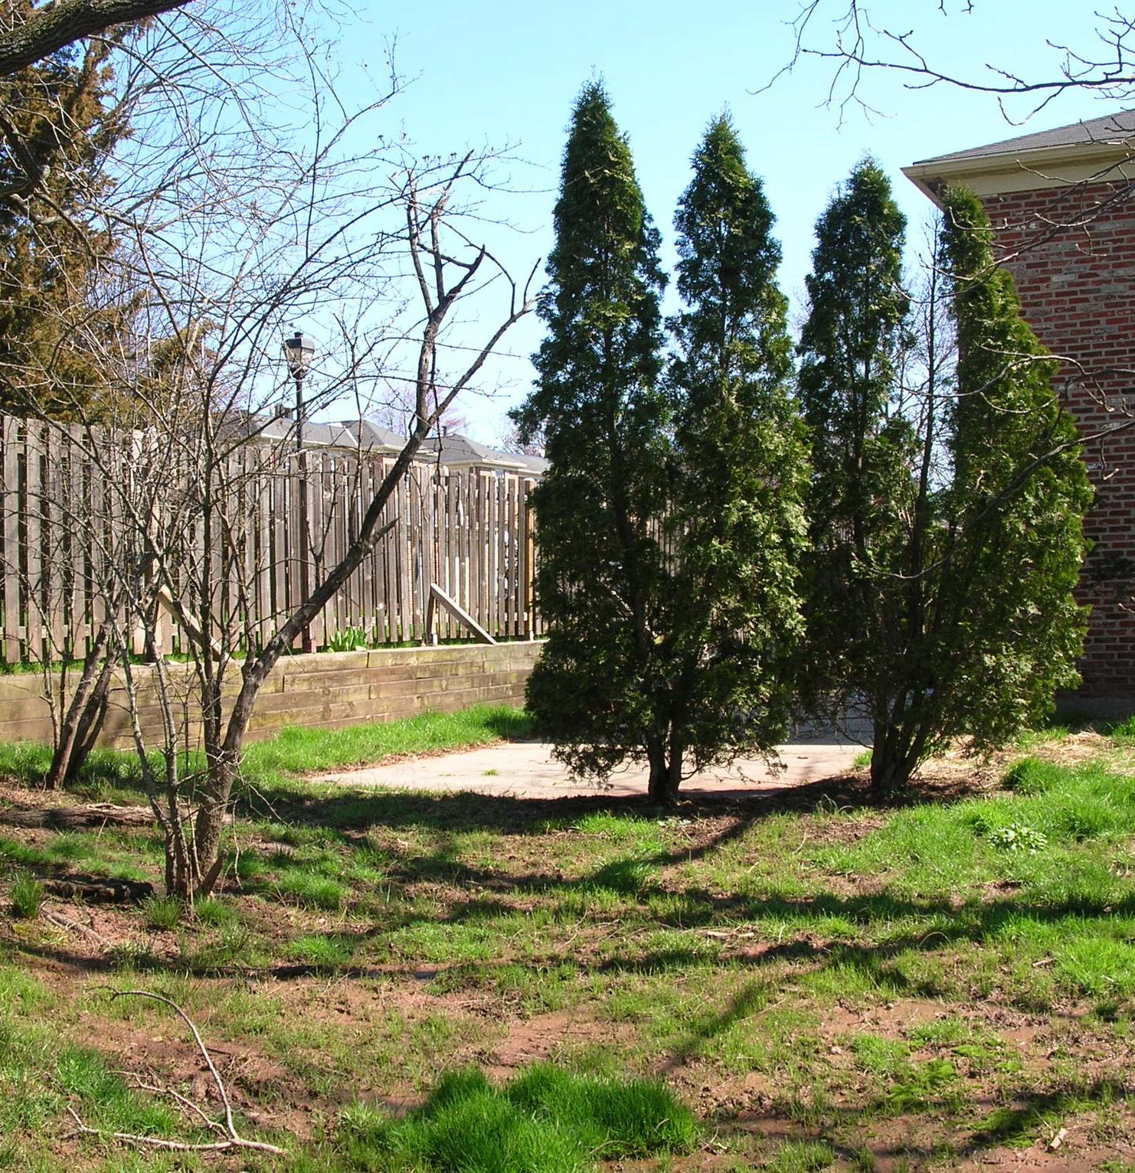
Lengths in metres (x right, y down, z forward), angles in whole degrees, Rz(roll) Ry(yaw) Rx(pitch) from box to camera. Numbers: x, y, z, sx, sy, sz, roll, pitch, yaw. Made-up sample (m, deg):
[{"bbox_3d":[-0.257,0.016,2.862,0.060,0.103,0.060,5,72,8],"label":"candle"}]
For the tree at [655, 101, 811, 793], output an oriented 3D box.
[{"bbox_3d":[1.140,-0.899,11.445,1.030,4.764,1.050,-2,0,0],"label":"tree"}]

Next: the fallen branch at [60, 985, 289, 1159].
[{"bbox_3d":[-1.373,1.482,5.025,0.516,0.220,1.563,-1,-1,-30],"label":"fallen branch"}]

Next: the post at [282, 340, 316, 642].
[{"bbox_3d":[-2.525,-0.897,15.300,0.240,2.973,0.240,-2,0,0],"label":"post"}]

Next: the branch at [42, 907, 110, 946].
[{"bbox_3d":[-2.203,1.494,7.221,0.087,0.090,0.820,-1,-1,-35],"label":"branch"}]

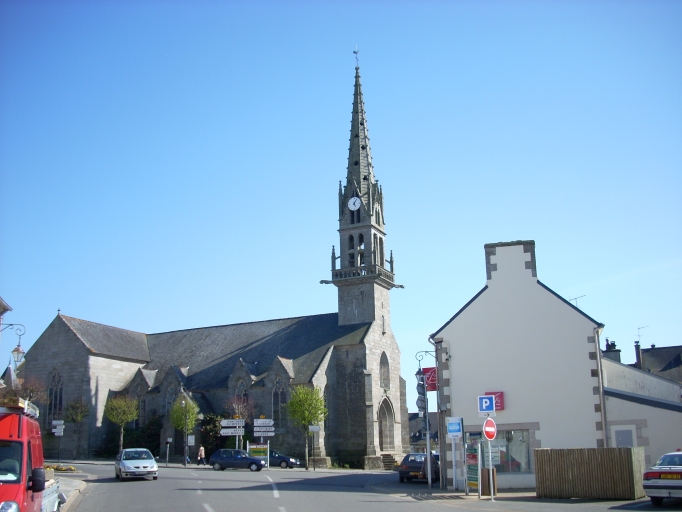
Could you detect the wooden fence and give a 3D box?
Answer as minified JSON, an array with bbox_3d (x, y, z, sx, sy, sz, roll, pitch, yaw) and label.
[{"bbox_3d":[8.107,7.076,23.819,3.090,1.520,1.510,-10,-17,32],"label":"wooden fence"}]

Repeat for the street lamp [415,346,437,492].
[{"bbox_3d":[3.353,6.351,28.676,0.850,5.400,0.420,-5,-15,15],"label":"street lamp"}]

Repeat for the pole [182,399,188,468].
[{"bbox_3d":[-12.122,13.758,56.619,0.500,4.940,0.450,-1,-15,0],"label":"pole"}]

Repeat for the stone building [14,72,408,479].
[{"bbox_3d":[-10.973,1.625,72.766,34.200,37.890,23.010,-8,-16,26],"label":"stone building"}]

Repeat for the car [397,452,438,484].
[{"bbox_3d":[3.861,10.537,36.373,1.630,1.380,3.850,-5,-15,14],"label":"car"}]

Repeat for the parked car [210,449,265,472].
[{"bbox_3d":[-6.899,13.761,49.174,3.780,1.390,1.620,-3,-15,7],"label":"parked car"}]

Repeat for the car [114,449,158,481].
[{"bbox_3d":[-10.073,10.322,36.178,1.700,1.420,4.150,4,-15,-20],"label":"car"}]

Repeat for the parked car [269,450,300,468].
[{"bbox_3d":[-5.057,15.180,54.678,3.900,1.420,1.660,-6,-15,17],"label":"parked car"}]

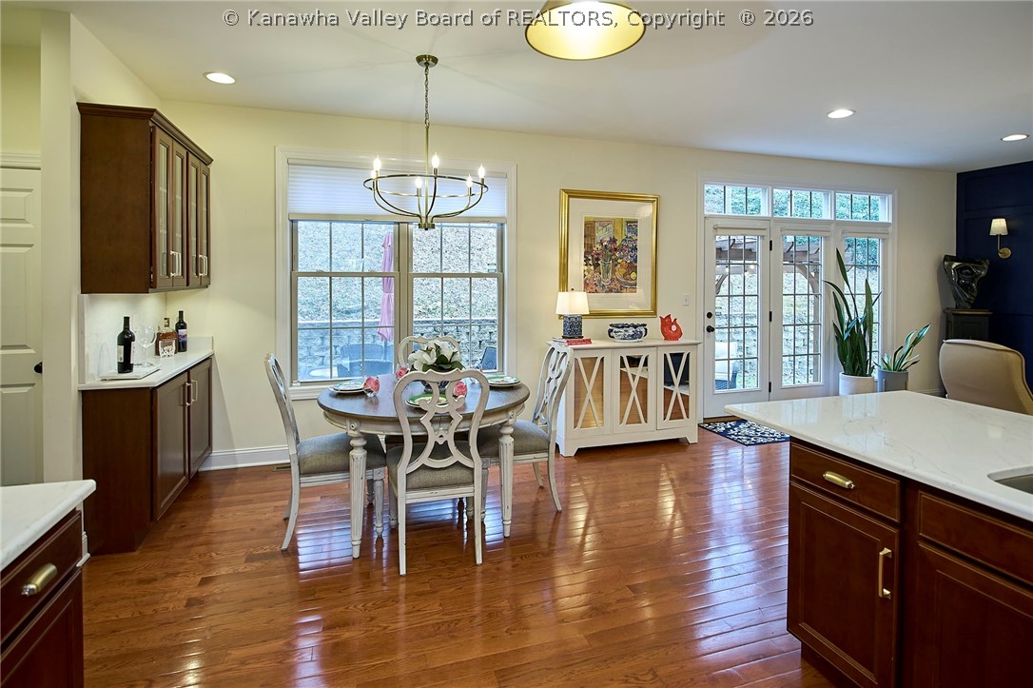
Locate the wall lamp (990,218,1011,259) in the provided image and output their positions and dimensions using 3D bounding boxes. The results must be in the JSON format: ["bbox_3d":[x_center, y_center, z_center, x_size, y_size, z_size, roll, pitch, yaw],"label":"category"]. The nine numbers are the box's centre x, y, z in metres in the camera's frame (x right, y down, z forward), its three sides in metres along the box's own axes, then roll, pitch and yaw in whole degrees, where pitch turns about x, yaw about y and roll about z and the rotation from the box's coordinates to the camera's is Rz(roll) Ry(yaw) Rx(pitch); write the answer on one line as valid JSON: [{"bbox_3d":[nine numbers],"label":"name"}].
[{"bbox_3d":[5.460,-1.192,5.505,0.180,0.420,0.140,-1,4,-18],"label":"wall lamp"}]

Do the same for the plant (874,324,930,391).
[{"bbox_3d":[4.098,0.283,5.180,0.400,0.920,0.380,-1,4,-18],"label":"plant"}]

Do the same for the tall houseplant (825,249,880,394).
[{"bbox_3d":[3.634,-0.134,5.285,0.530,1.750,0.480,-2,5,-18],"label":"tall houseplant"}]

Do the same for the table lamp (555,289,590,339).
[{"bbox_3d":[0.496,-0.263,4.284,0.230,0.430,0.230,-2,5,-25],"label":"table lamp"}]

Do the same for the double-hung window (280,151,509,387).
[{"bbox_3d":[-0.954,-0.605,4.084,1.840,1.840,0.120,-1,4,-18],"label":"double-hung window"}]

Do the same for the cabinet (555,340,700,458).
[{"bbox_3d":[0.927,0.432,4.333,1.327,0.879,0.464,-2,5,-18],"label":"cabinet"}]

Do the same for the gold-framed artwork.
[{"bbox_3d":[0.916,-0.857,4.719,1.051,1.213,0.045,-2,5,-18],"label":"gold-framed artwork"}]

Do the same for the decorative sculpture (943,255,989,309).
[{"bbox_3d":[5.070,-0.697,5.500,0.350,0.570,0.260,2,5,27],"label":"decorative sculpture"}]

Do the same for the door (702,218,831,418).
[{"bbox_3d":[2.773,-0.312,5.324,1.700,2.050,0.090,-1,5,-17],"label":"door"}]

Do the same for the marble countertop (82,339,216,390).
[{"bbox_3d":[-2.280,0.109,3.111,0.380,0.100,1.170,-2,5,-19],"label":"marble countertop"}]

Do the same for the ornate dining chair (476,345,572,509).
[{"bbox_3d":[0.010,0.528,3.178,0.584,1.005,0.460,-2,5,-18],"label":"ornate dining chair"}]

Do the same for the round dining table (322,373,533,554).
[{"bbox_3d":[-0.556,0.676,3.050,1.230,0.765,1.230,0,5,0],"label":"round dining table"}]

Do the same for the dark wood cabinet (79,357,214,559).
[{"bbox_3d":[-2.287,0.596,3.141,0.354,0.879,1.172,-2,5,-18],"label":"dark wood cabinet"}]

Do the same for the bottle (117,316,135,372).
[{"bbox_3d":[-2.205,0.005,2.754,0.080,0.305,0.080,-2,5,-19],"label":"bottle"}]

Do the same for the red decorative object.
[{"bbox_3d":[1.416,-0.147,4.440,0.200,0.240,0.120,-1,4,-18],"label":"red decorative object"}]

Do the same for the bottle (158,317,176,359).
[{"bbox_3d":[-2.521,-0.055,3.517,0.095,0.290,0.115,4,6,35],"label":"bottle"}]

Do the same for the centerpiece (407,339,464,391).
[{"bbox_3d":[-0.491,0.131,2.980,0.320,0.300,0.310,-1,4,-18],"label":"centerpiece"}]

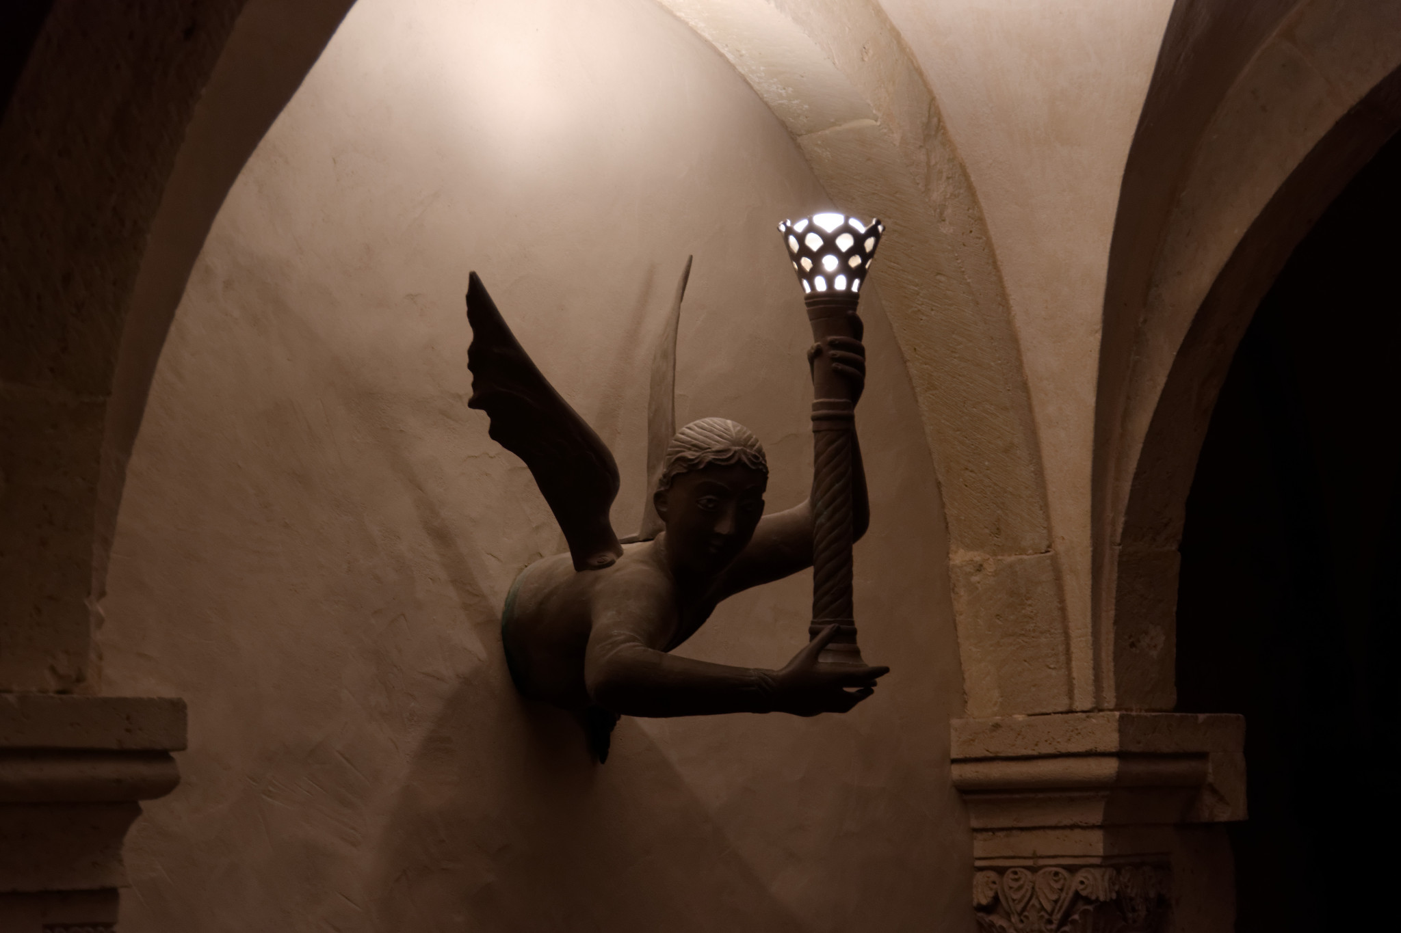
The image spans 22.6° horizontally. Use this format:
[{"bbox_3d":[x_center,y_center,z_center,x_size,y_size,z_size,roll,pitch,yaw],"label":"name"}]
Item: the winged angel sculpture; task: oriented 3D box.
[{"bbox_3d":[-0.003,0.056,5.300,0.640,0.780,0.640,-5,-8,39],"label":"winged angel sculpture"}]

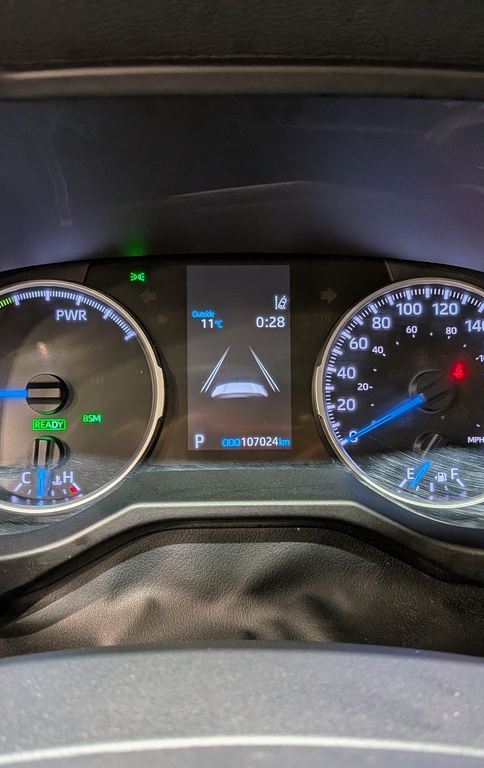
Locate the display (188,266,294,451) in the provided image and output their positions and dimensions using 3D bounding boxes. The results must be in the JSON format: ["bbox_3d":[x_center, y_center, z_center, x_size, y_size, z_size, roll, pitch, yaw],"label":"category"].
[{"bbox_3d":[-0.001,-0.013,0.359,0.053,0.093,0.010,-1,-2,0],"label":"display"}]

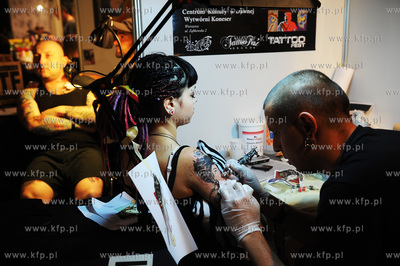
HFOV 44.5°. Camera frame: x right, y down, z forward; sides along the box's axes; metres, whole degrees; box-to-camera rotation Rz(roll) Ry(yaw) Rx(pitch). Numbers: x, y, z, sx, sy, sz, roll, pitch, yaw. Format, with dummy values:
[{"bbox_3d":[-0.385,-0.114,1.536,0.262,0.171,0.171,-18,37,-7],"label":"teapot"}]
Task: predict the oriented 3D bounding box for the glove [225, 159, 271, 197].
[{"bbox_3d":[0.129,0.125,1.330,0.150,0.075,0.085,34,9,12],"label":"glove"}]

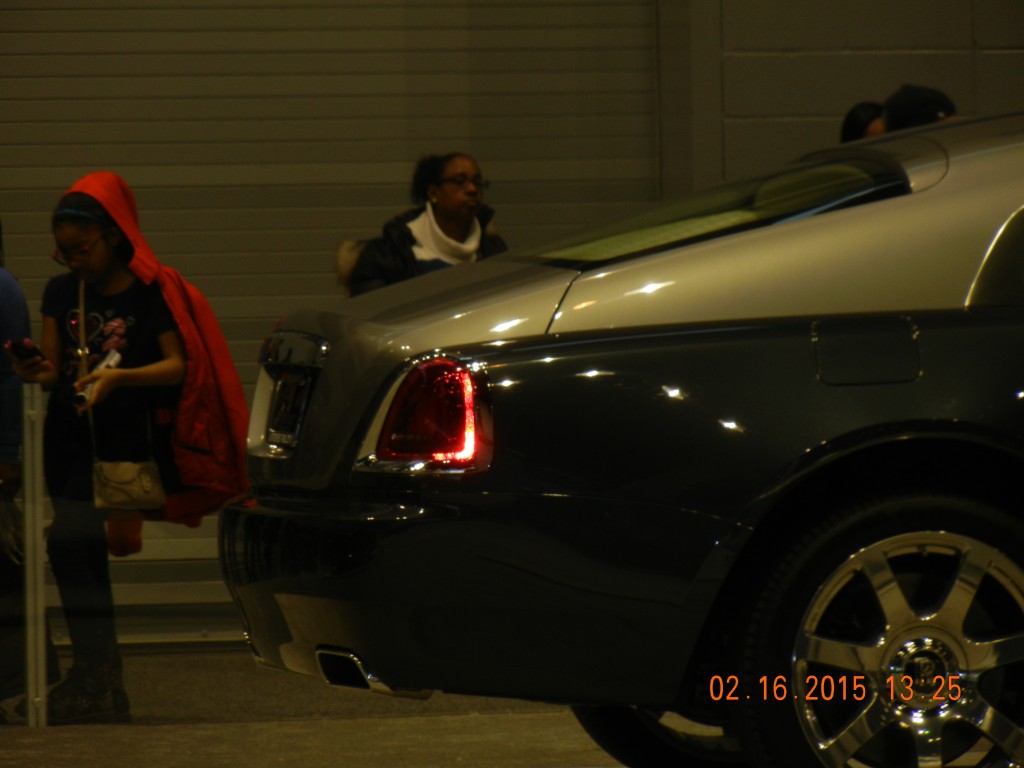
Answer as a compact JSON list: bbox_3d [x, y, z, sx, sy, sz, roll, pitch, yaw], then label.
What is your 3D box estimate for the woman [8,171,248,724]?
[{"bbox_3d":[-1.002,0.165,20.250,0.470,1.435,0.420,0,1,36],"label":"woman"}]

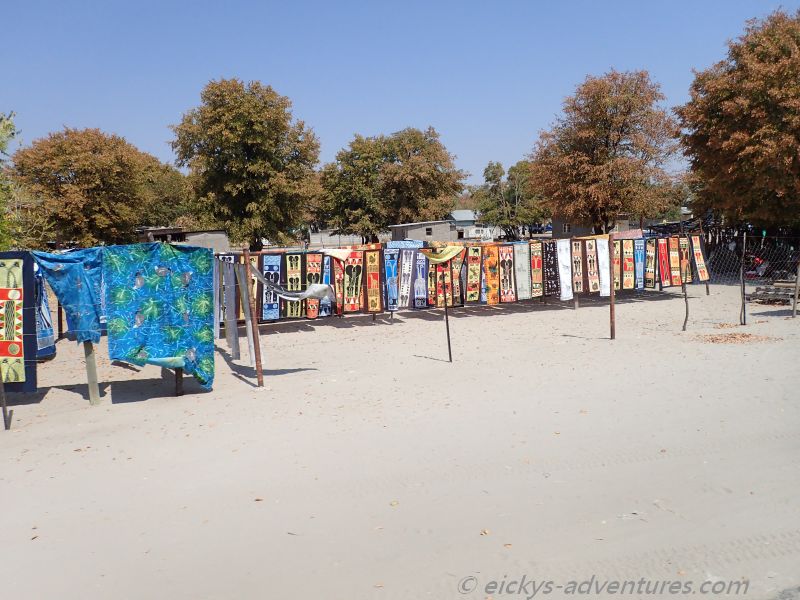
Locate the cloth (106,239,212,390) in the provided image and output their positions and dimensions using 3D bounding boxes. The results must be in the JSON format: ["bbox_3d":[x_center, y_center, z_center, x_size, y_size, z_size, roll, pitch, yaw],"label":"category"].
[{"bbox_3d":[-3.103,0.199,7.423,1.310,1.840,0.180,-4,8,-18],"label":"cloth"}]

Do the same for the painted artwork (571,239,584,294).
[{"bbox_3d":[4.731,-0.866,15.400,0.420,1.439,0.050,-5,7,-21],"label":"painted artwork"}]

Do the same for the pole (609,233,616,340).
[{"bbox_3d":[3.815,-0.236,10.385,0.085,1.924,0.085,-3,7,0],"label":"pole"}]

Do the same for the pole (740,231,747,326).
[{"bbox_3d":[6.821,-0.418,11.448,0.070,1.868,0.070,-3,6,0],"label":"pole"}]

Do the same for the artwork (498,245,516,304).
[{"bbox_3d":[2.810,-0.693,15.104,0.530,1.519,0.050,-5,7,-19],"label":"artwork"}]

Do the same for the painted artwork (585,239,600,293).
[{"bbox_3d":[5.247,-0.940,15.750,0.420,1.472,0.050,-5,7,-21],"label":"painted artwork"}]

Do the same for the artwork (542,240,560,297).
[{"bbox_3d":[4.076,-0.847,15.545,0.530,1.508,0.050,-5,7,-19],"label":"artwork"}]

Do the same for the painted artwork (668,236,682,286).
[{"bbox_3d":[8.010,-1.119,16.800,0.420,1.454,0.050,-5,7,-21],"label":"painted artwork"}]

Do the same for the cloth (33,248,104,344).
[{"bbox_3d":[-4.073,-0.043,7.100,0.730,1.150,0.150,-5,8,-26],"label":"cloth"}]

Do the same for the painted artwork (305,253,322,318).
[{"bbox_3d":[-1.961,-0.329,13.100,0.380,1.496,0.050,-5,7,-21],"label":"painted artwork"}]

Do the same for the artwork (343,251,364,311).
[{"bbox_3d":[-1.104,-0.439,13.716,0.530,1.473,0.050,-5,7,-19],"label":"artwork"}]

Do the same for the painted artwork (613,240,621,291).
[{"bbox_3d":[6.077,-0.971,16.256,0.379,1.409,0.050,-5,7,-19],"label":"painted artwork"}]

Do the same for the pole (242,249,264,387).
[{"bbox_3d":[-2.013,0.265,7.959,0.068,1.908,0.068,-7,7,-22],"label":"pole"}]

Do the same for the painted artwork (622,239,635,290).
[{"bbox_3d":[6.407,-0.995,16.200,0.420,1.458,0.050,-5,7,-21],"label":"painted artwork"}]

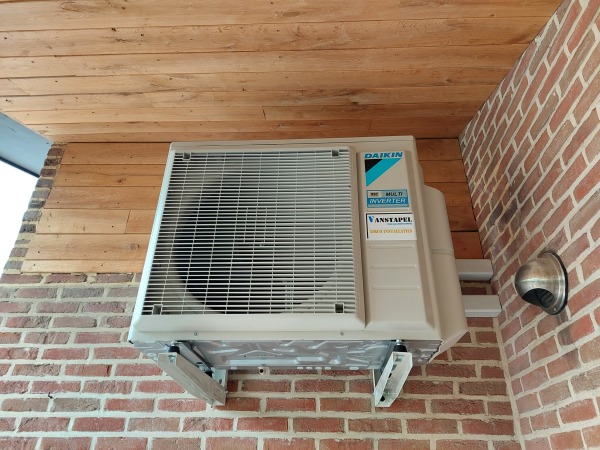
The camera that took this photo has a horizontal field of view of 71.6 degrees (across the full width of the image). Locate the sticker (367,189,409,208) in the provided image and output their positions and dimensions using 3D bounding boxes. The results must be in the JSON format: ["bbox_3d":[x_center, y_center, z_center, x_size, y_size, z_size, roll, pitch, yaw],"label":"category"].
[{"bbox_3d":[0.282,-0.084,1.336,0.130,0.066,0.004,-1,-30,3],"label":"sticker"}]

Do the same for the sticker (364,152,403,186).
[{"bbox_3d":[0.286,-0.186,1.393,0.129,0.141,0.004,-1,-30,3],"label":"sticker"}]

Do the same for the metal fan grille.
[{"bbox_3d":[-0.138,0.003,1.313,0.603,0.585,0.040,-1,-30,3],"label":"metal fan grille"}]

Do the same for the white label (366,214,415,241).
[{"bbox_3d":[0.281,0.005,1.286,0.149,0.097,0.004,-1,-30,3],"label":"white label"}]

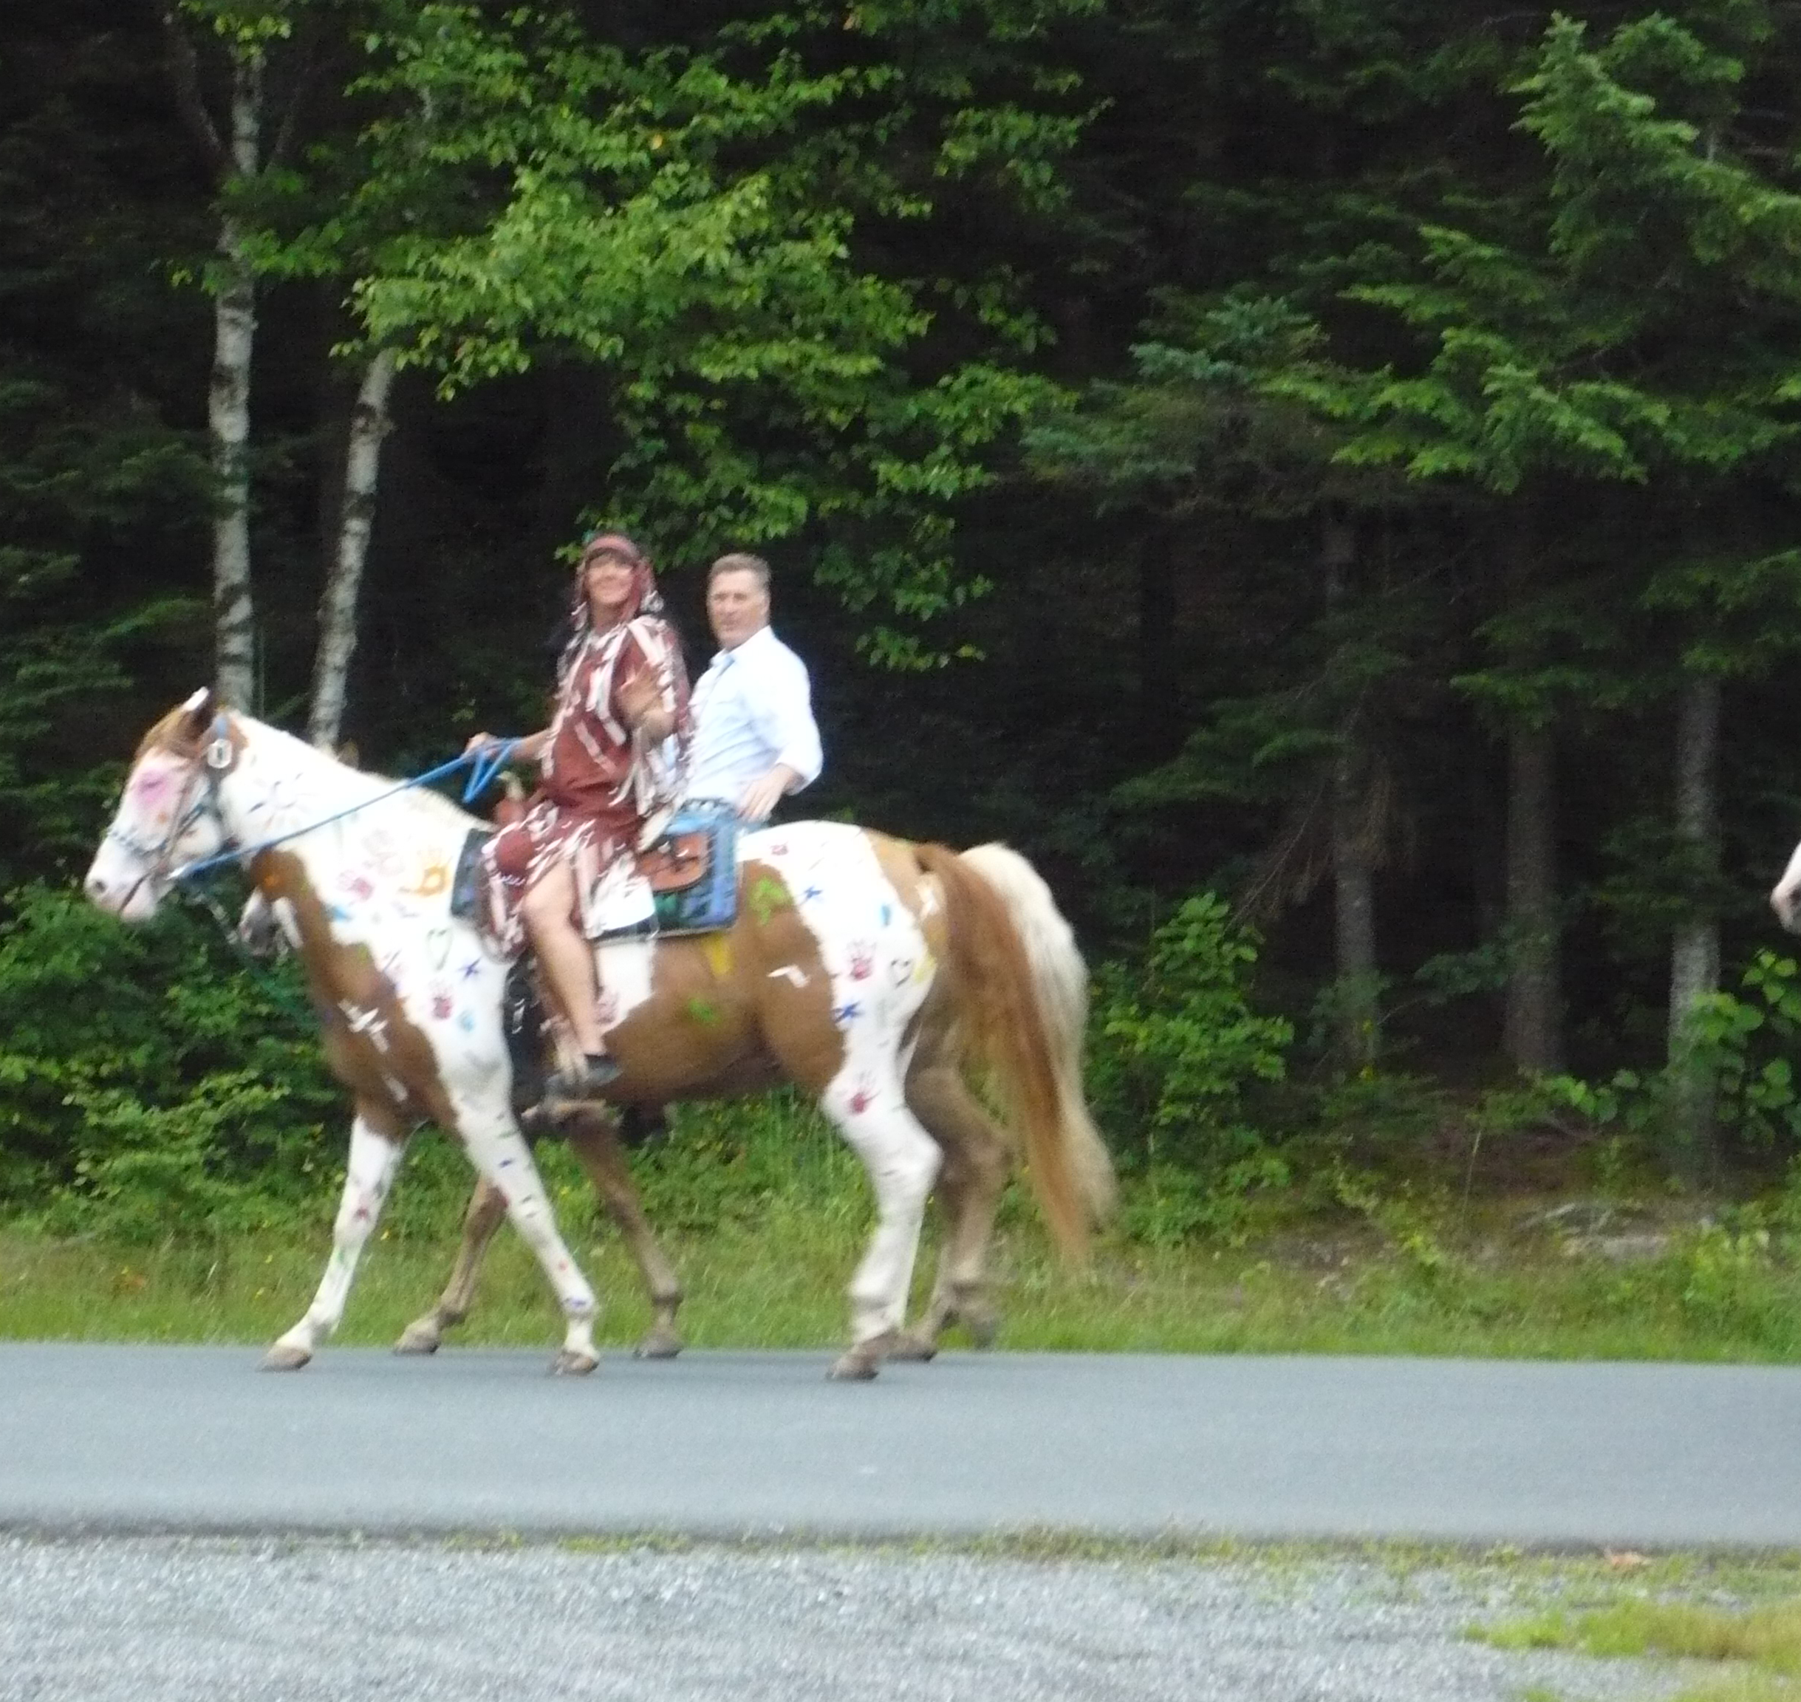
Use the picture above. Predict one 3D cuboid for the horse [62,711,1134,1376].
[{"bbox_3d":[-0.822,0.493,18.500,2.720,1.840,0.650,0,0,2],"label":"horse"}]

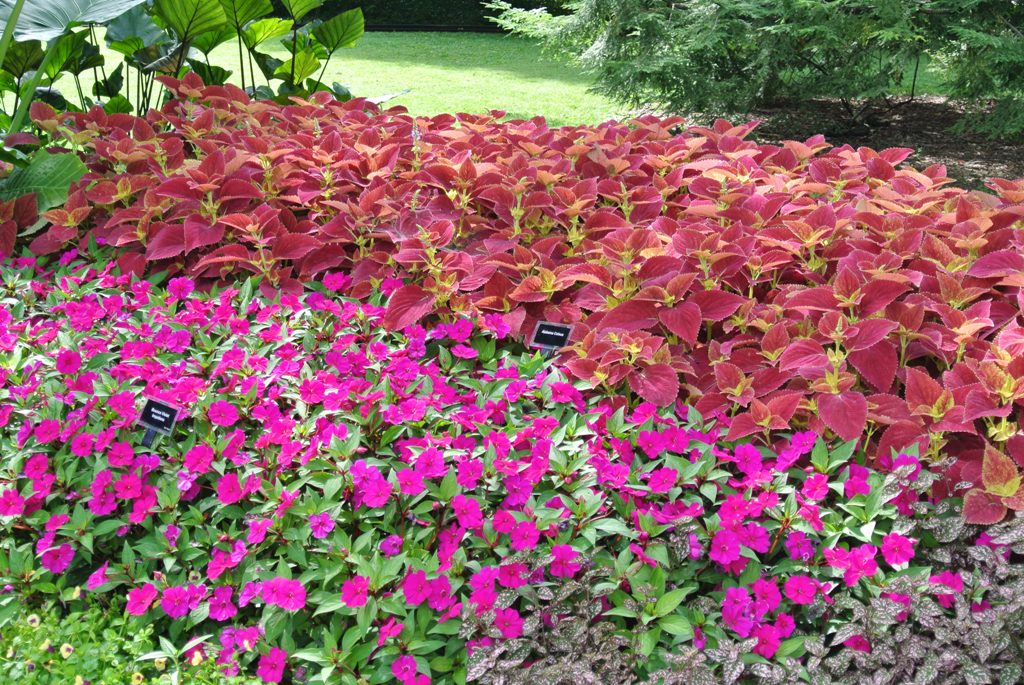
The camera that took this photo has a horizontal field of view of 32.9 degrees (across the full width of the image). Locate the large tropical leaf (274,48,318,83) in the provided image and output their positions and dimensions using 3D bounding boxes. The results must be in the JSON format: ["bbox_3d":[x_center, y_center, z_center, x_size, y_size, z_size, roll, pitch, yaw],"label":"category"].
[{"bbox_3d":[-0.769,-0.989,6.200,0.160,0.140,0.070,0,38,0],"label":"large tropical leaf"}]

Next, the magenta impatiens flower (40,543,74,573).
[{"bbox_3d":[-0.837,0.397,3.200,0.060,0.020,0.058,0,56,-1],"label":"magenta impatiens flower"}]

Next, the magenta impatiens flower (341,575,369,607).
[{"bbox_3d":[-0.263,0.414,2.900,0.052,0.054,0.020,5,-13,15],"label":"magenta impatiens flower"}]

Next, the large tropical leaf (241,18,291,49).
[{"bbox_3d":[-0.852,-1.071,6.000,0.170,0.115,0.120,-2,15,-8],"label":"large tropical leaf"}]

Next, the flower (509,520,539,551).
[{"bbox_3d":[0.023,0.389,3.500,0.059,0.059,0.025,0,-16,0],"label":"flower"}]

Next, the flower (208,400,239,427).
[{"bbox_3d":[-0.598,0.148,3.600,0.061,0.020,0.060,-4,59,-15],"label":"flower"}]

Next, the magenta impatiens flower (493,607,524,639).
[{"bbox_3d":[-0.006,0.519,3.220,0.058,0.058,0.025,0,-17,0],"label":"magenta impatiens flower"}]

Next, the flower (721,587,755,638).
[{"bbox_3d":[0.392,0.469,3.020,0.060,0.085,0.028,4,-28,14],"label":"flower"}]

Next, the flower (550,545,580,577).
[{"bbox_3d":[0.089,0.372,2.950,0.056,0.058,0.020,2,-15,5],"label":"flower"}]

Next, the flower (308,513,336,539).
[{"bbox_3d":[-0.340,0.328,3.100,0.049,0.050,0.018,-3,-14,-9],"label":"flower"}]

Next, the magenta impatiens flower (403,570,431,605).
[{"bbox_3d":[-0.171,0.439,3.100,0.058,0.062,0.020,9,-19,30],"label":"magenta impatiens flower"}]

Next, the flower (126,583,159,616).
[{"bbox_3d":[-0.664,0.460,3.120,0.058,0.021,0.060,6,56,21],"label":"flower"}]

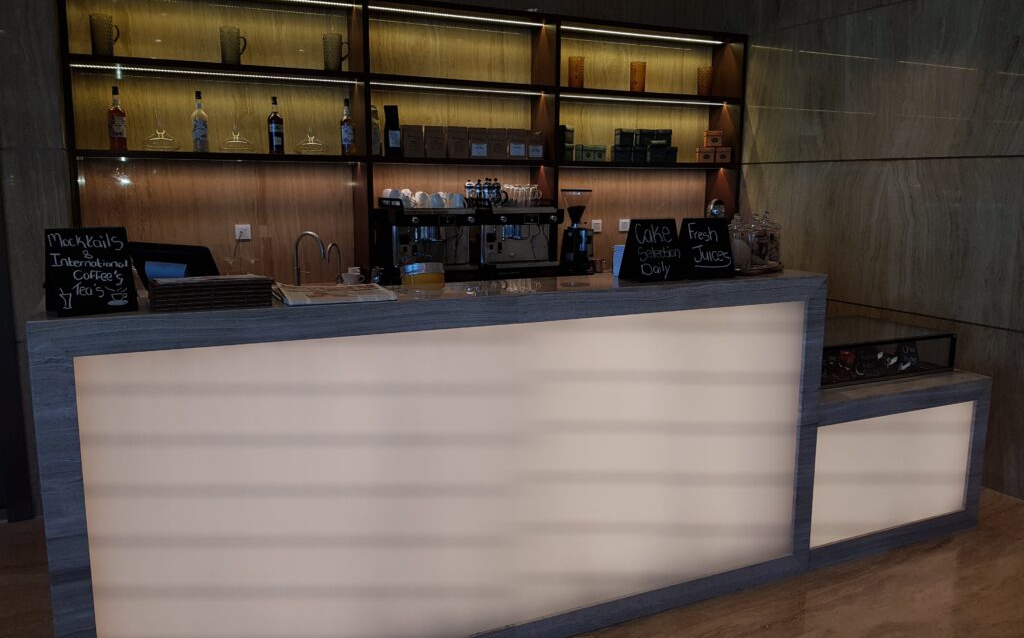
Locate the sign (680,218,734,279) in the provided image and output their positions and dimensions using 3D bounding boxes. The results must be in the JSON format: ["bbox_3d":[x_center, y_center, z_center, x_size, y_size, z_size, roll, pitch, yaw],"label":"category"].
[{"bbox_3d":[0.680,-0.251,2.734,0.197,0.209,0.118,-6,11,-31],"label":"sign"}]

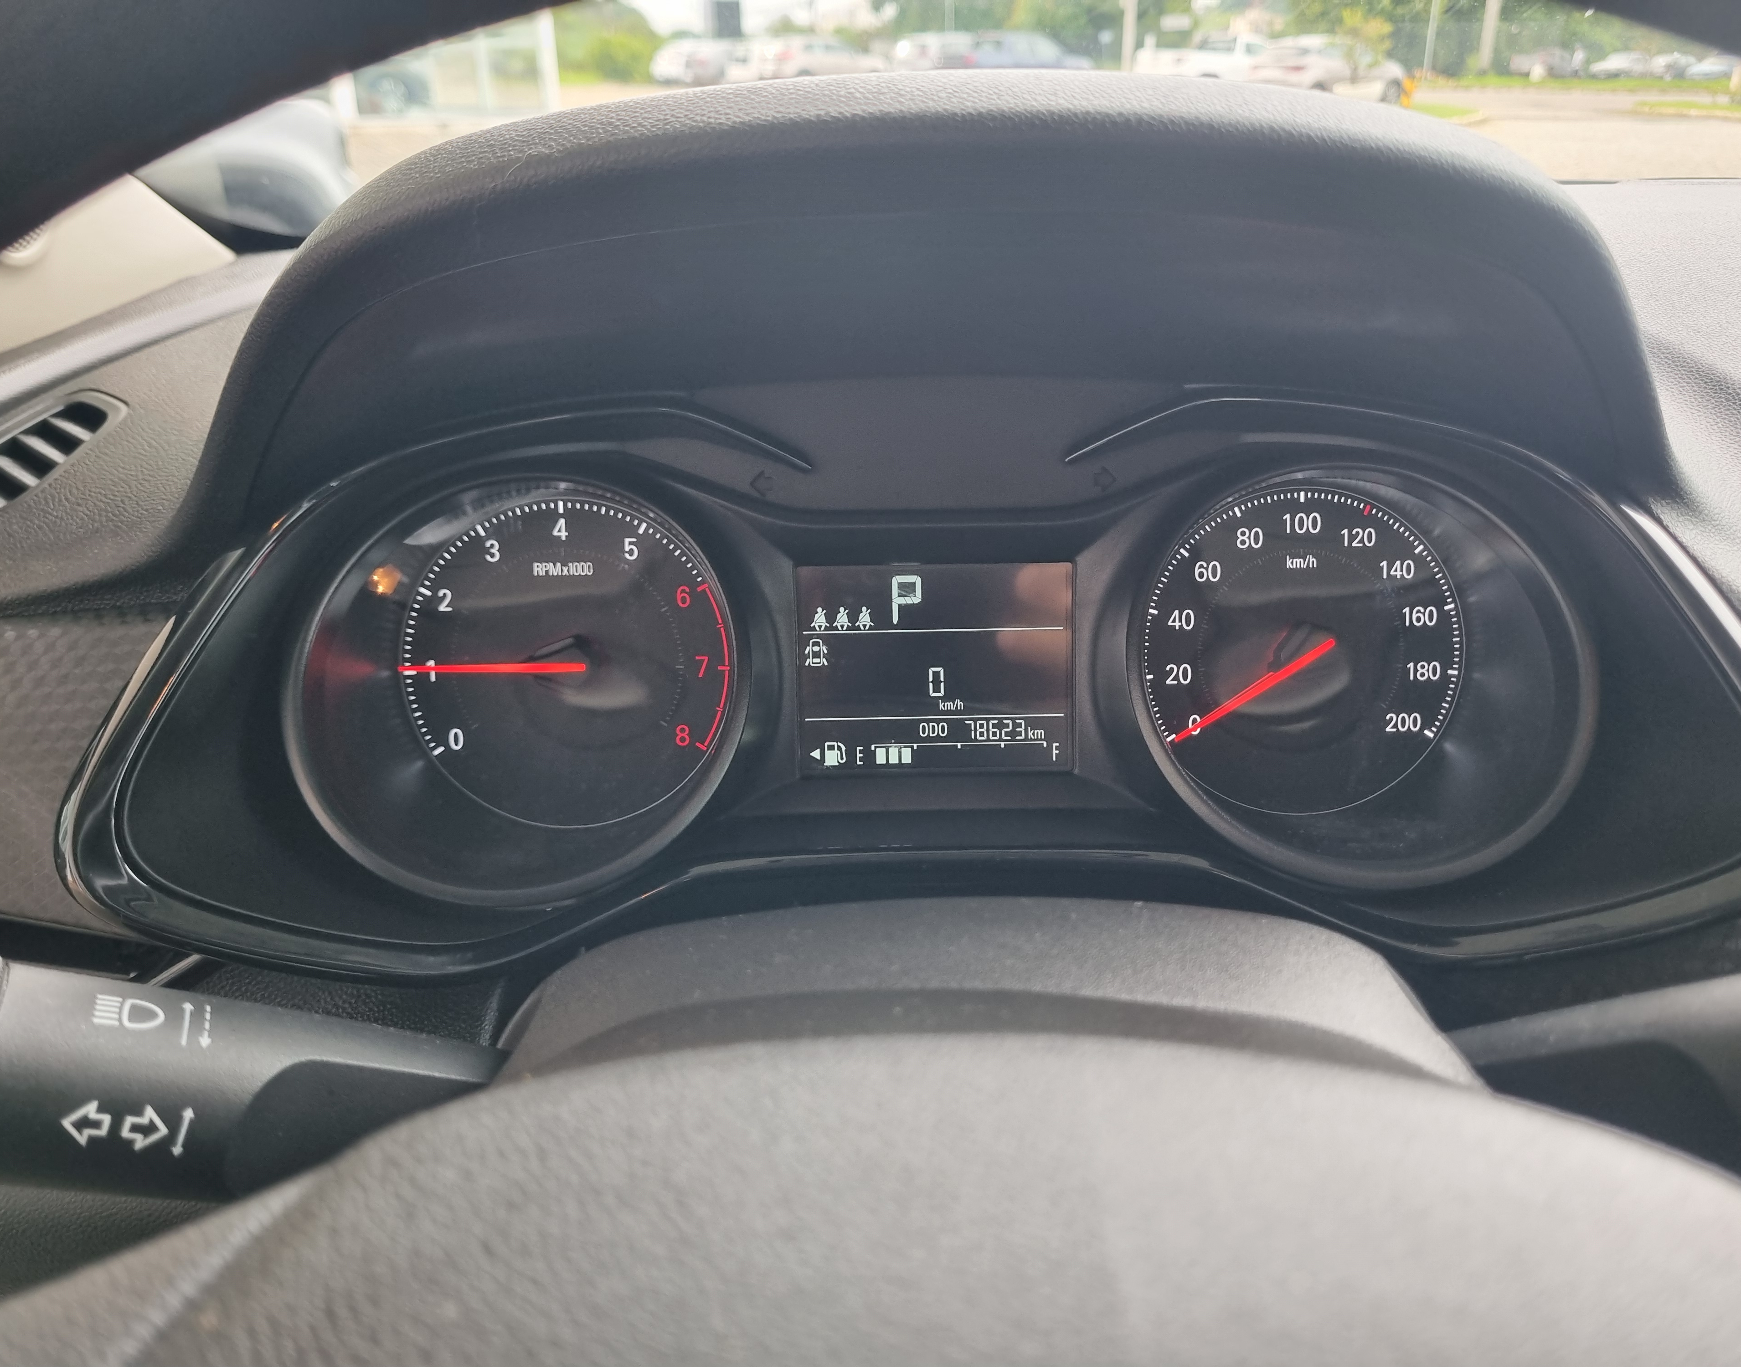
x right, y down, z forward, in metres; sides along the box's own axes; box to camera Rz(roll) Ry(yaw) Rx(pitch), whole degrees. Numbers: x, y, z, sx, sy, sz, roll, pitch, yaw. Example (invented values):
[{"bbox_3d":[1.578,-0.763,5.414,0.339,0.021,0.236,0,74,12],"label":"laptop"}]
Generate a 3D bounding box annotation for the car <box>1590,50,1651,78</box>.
[{"bbox_3d":[43.089,-35.408,78.247,4.100,1.460,1.700,-14,28,-28],"label":"car"}]

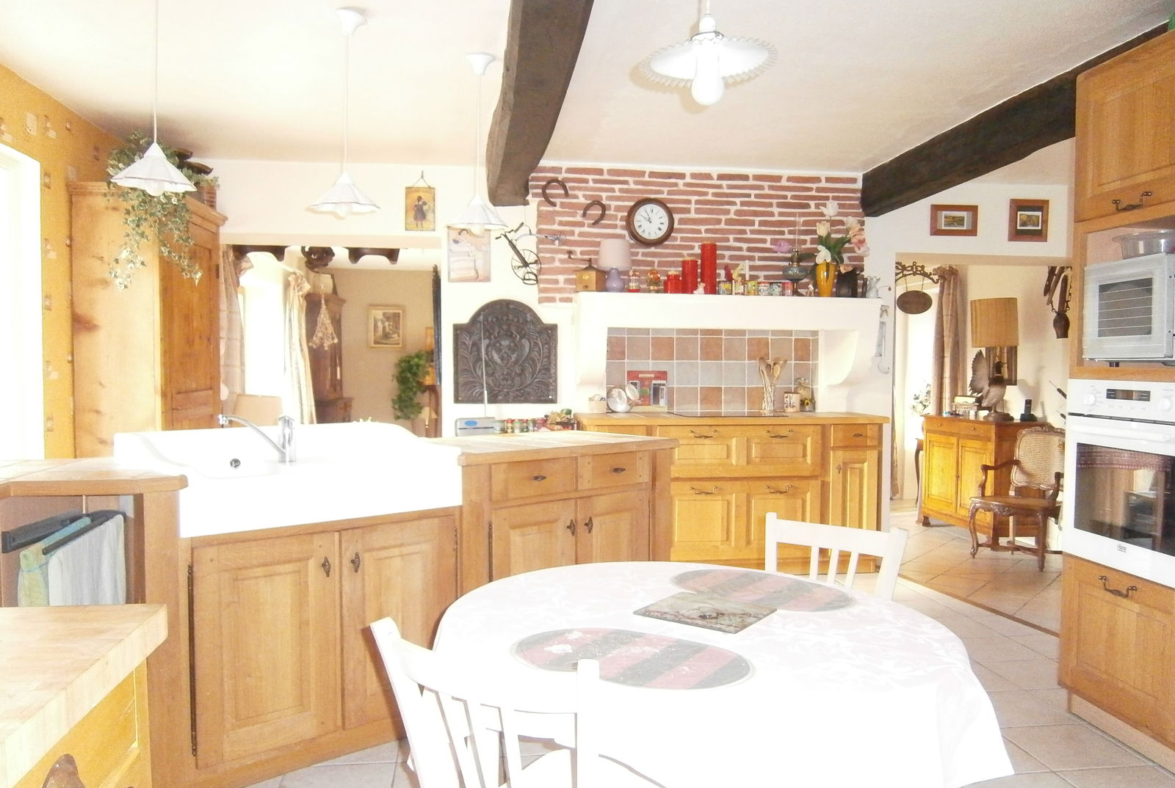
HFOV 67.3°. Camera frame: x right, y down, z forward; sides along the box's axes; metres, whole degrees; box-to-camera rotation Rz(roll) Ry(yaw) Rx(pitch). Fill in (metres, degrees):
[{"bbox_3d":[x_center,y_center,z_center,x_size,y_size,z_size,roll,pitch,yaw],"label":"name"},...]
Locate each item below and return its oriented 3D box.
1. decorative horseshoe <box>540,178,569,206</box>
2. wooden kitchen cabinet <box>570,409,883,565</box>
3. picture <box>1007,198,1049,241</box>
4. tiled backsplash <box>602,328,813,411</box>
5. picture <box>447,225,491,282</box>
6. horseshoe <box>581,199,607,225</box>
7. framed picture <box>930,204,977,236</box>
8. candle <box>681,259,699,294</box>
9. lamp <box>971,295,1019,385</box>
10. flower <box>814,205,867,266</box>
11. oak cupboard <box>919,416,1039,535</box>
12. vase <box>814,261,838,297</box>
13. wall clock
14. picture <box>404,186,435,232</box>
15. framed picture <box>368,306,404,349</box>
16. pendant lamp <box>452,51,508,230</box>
[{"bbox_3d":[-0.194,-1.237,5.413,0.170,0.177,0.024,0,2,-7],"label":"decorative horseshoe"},{"bbox_3d":[0.802,0.566,5.174,1.705,0.891,0.617,0,2,-7],"label":"wooden kitchen cabinet"},{"bbox_3d":[2.957,-1.166,5.898,0.289,0.290,0.025,0,3,-9],"label":"picture"},{"bbox_3d":[0.805,-0.147,5.572,1.396,0.540,0.030,0,3,-9],"label":"tiled backsplash"},{"bbox_3d":[-0.715,-0.846,5.330,0.260,0.343,0.020,0,3,-9],"label":"picture"},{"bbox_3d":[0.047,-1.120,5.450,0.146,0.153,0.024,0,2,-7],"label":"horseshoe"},{"bbox_3d":[2.421,-1.149,5.818,0.331,0.215,0.025,0,3,-9],"label":"framed picture"},{"bbox_3d":[0.607,-0.689,5.223,0.093,0.224,0.093,0,3,-9],"label":"candle"},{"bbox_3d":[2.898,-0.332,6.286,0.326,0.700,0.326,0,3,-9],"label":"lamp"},{"bbox_3d":[1.529,-0.959,5.284,0.319,0.374,0.255,0,2,-7],"label":"flower"},{"bbox_3d":[3.270,0.700,7.357,0.444,0.966,1.071,0,3,-10],"label":"oak cupboard"},{"bbox_3d":[1.429,-0.681,5.284,0.126,0.219,0.126,0,2,-7],"label":"vase"},{"bbox_3d":[0.384,-1.058,5.443,0.300,0.296,0.065,0,3,-9],"label":"wall clock"},{"bbox_3d":[-1.017,-1.127,5.364,0.178,0.269,0.020,0,2,-7],"label":"picture"},{"bbox_3d":[-2.439,-0.813,10.739,0.433,0.530,0.035,0,2,-7],"label":"framed picture"},{"bbox_3d":[-0.425,-0.975,3.439,0.245,0.697,0.245,0,2,-7],"label":"pendant lamp"}]

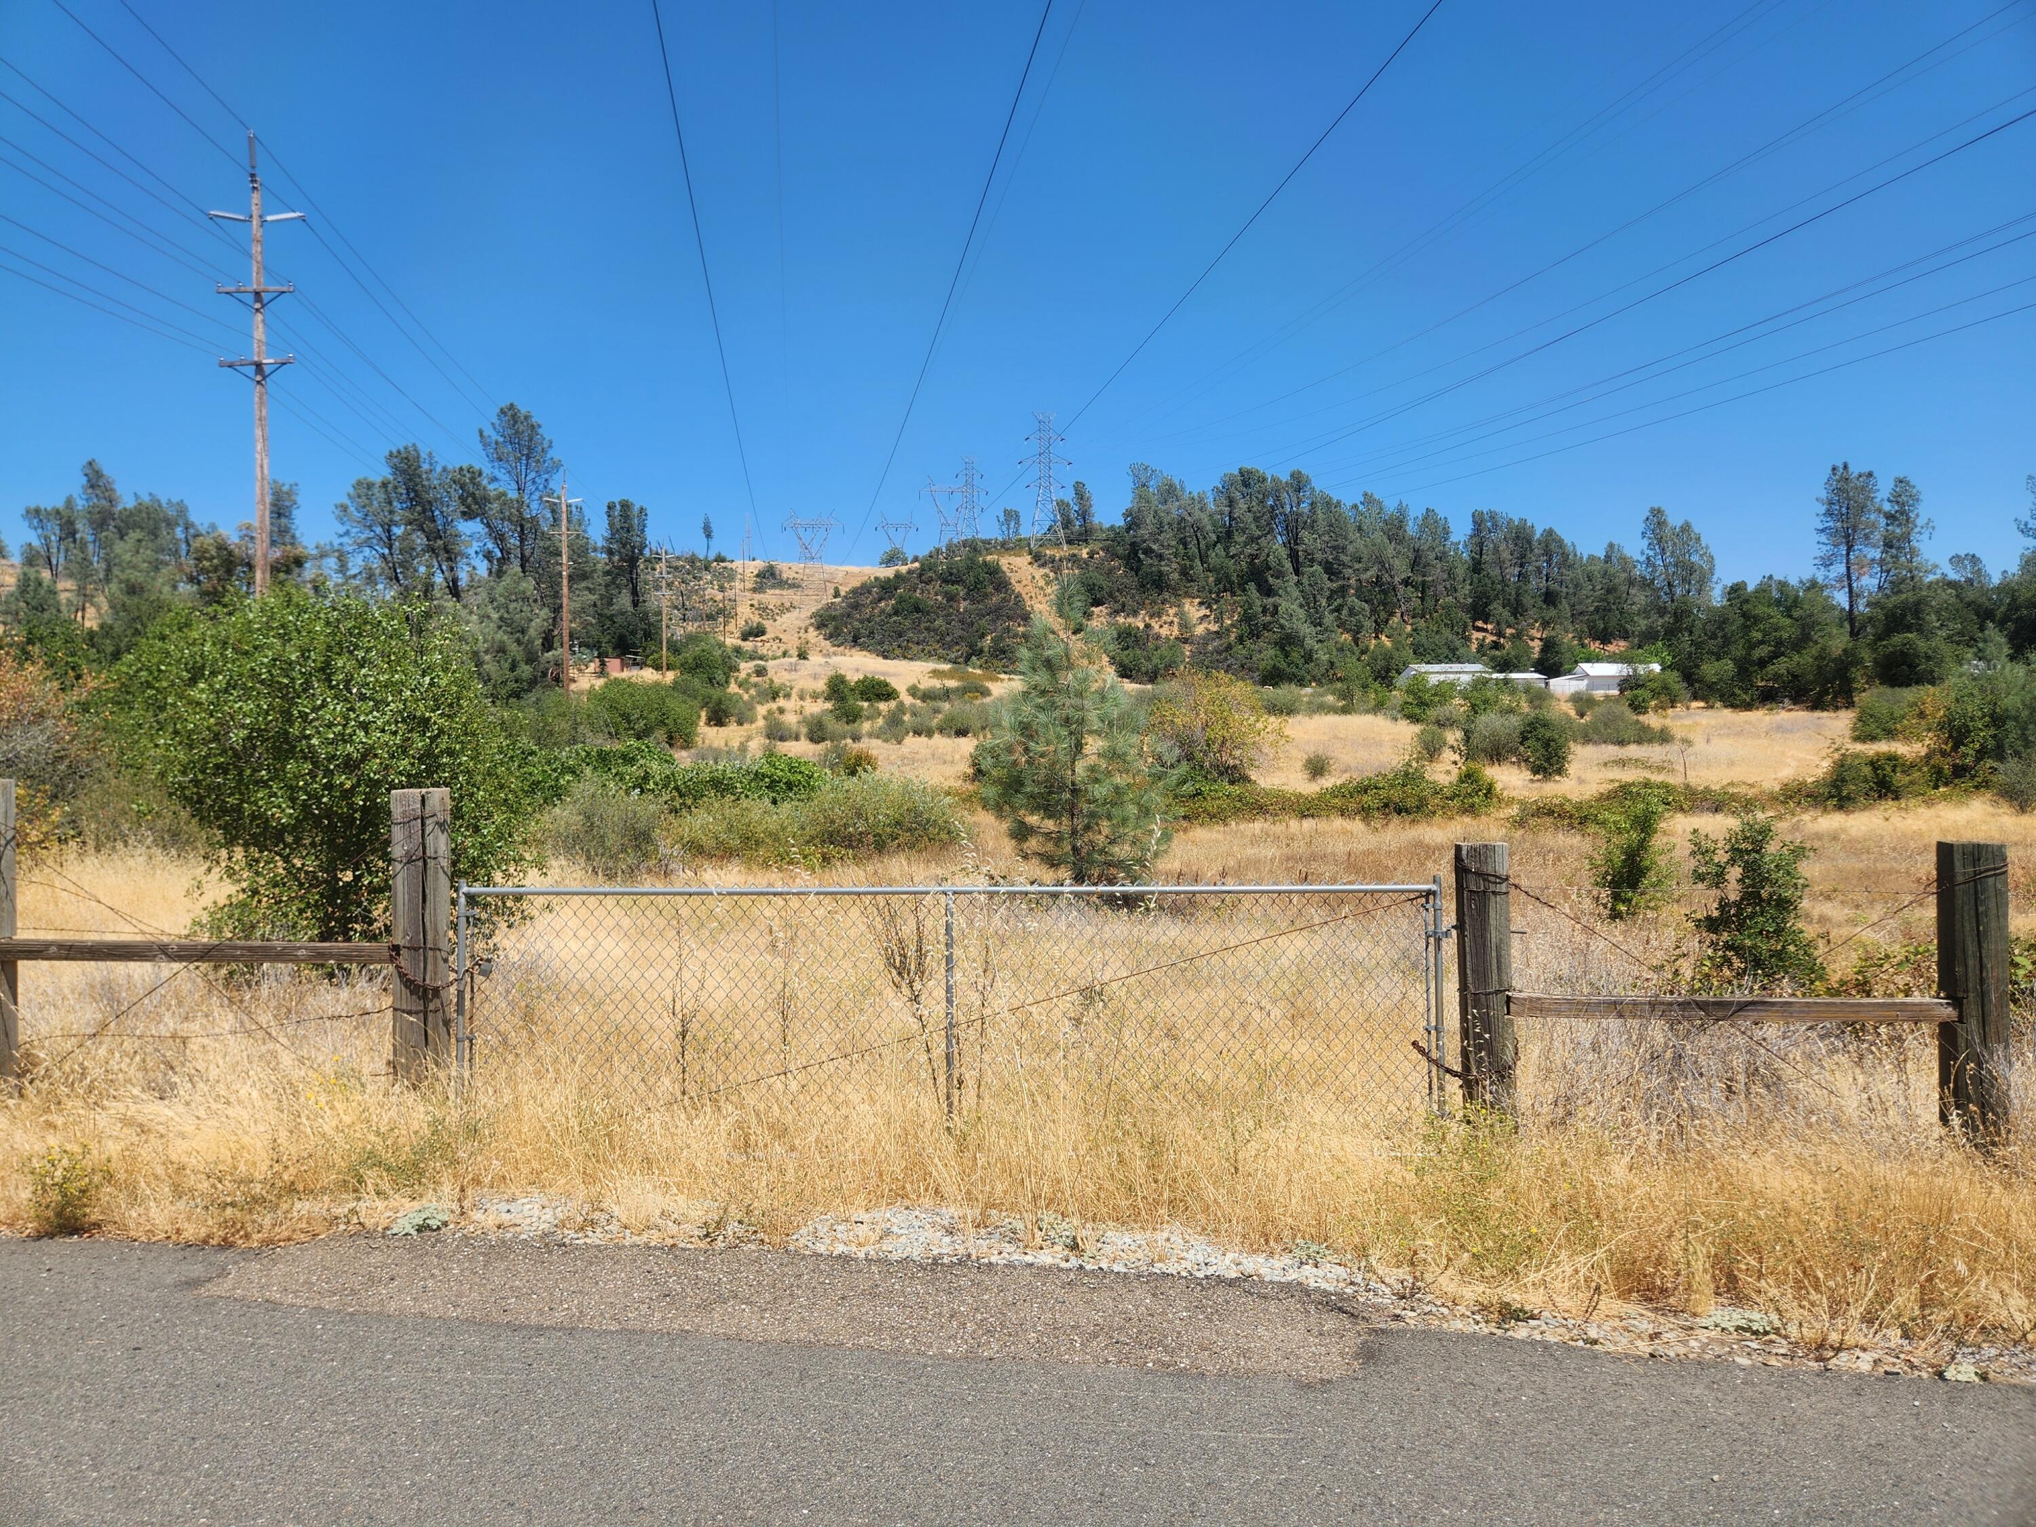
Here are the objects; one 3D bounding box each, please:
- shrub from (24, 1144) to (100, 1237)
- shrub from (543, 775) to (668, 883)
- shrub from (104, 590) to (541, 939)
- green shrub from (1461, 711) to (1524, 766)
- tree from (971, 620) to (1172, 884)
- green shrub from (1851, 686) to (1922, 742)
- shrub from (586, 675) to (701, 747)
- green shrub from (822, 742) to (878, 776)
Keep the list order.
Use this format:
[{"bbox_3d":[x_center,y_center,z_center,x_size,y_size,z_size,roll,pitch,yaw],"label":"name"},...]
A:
[{"bbox_3d":[-3.142,1.405,4.450,0.235,0.293,0.220,-1,1,0],"label":"shrub"},{"bbox_3d":[-4.668,0.729,15.300,1.348,1.171,1.400,-1,1,0],"label":"shrub"},{"bbox_3d":[-5.138,0.094,10.000,3.093,2.620,2.900,-1,1,0],"label":"shrub"},{"bbox_3d":[15.443,-0.828,44.000,2.056,1.799,1.900,-1,1,0],"label":"green shrub"},{"bbox_3d":[0.689,-0.267,17.500,2.500,3.724,2.500,-1,1,0],"label":"tree"},{"bbox_3d":[34.025,-1.932,53.000,2.784,2.165,2.600,-1,1,0],"label":"green shrub"},{"bbox_3d":[-15.539,-2.107,56.000,4.400,2.963,4.000,-1,1,0],"label":"shrub"},{"bbox_3d":[-5.458,-0.116,44.000,1.750,1.164,1.600,-1,1,0],"label":"green shrub"}]

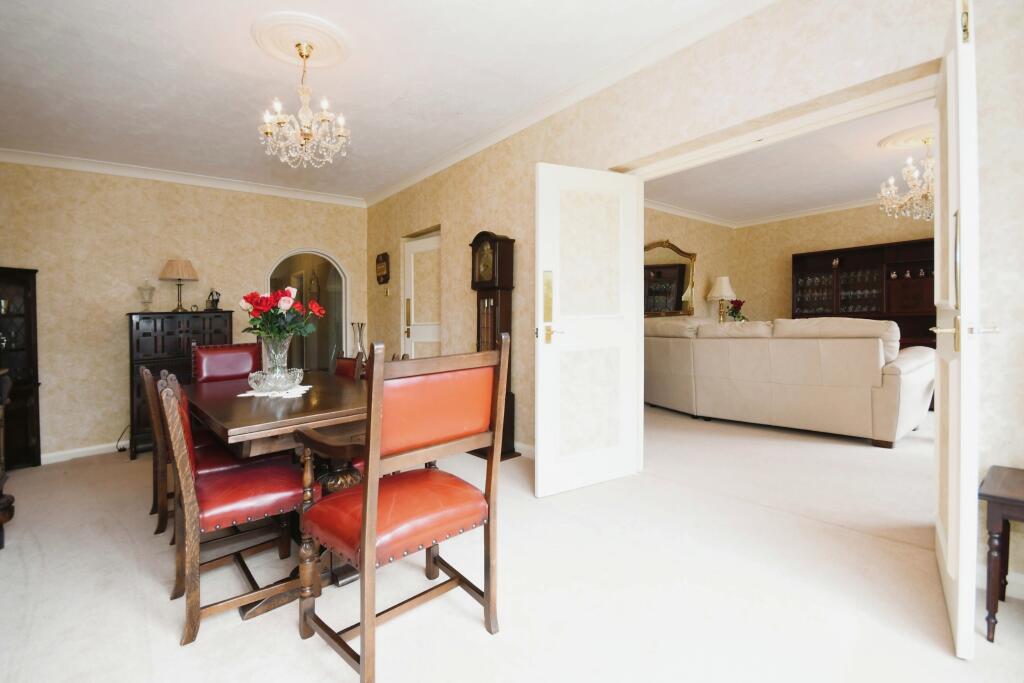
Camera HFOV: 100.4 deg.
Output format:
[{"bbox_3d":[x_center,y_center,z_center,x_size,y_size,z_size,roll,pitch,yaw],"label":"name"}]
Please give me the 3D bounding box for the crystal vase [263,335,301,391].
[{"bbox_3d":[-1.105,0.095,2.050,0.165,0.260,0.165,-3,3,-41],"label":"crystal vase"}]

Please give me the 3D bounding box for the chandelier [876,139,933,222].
[{"bbox_3d":[3.816,-1.472,3.900,0.680,0.750,0.680,-4,3,-42],"label":"chandelier"}]

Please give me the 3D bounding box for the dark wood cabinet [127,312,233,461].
[{"bbox_3d":[-2.930,0.340,3.810,0.730,1.170,0.420,-3,3,-41],"label":"dark wood cabinet"}]

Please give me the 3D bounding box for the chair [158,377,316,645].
[{"bbox_3d":[-1.116,0.581,1.728,0.500,0.920,0.450,-4,3,-42],"label":"chair"}]

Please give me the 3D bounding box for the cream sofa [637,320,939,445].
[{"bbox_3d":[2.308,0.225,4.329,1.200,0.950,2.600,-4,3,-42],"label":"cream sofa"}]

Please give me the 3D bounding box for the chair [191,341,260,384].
[{"bbox_3d":[-1.930,0.475,3.020,0.530,1.000,0.540,-3,3,-45],"label":"chair"}]

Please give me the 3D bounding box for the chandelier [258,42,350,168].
[{"bbox_3d":[-1.085,-1.240,2.240,0.450,0.640,0.450,-3,3,-41],"label":"chandelier"}]

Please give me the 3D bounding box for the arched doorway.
[{"bbox_3d":[-2.423,-0.095,5.080,0.920,1.980,0.150,-4,3,-42],"label":"arched doorway"}]

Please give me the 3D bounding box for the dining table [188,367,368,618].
[{"bbox_3d":[-1.000,0.600,1.990,1.350,0.750,0.820,1,3,44],"label":"dining table"}]

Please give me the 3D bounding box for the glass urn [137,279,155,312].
[{"bbox_3d":[-3.319,-0.417,3.870,0.125,0.308,0.125,-3,3,-42],"label":"glass urn"}]

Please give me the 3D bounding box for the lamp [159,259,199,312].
[{"bbox_3d":[-2.990,-0.500,3.830,0.290,0.485,0.290,-3,3,-41],"label":"lamp"}]

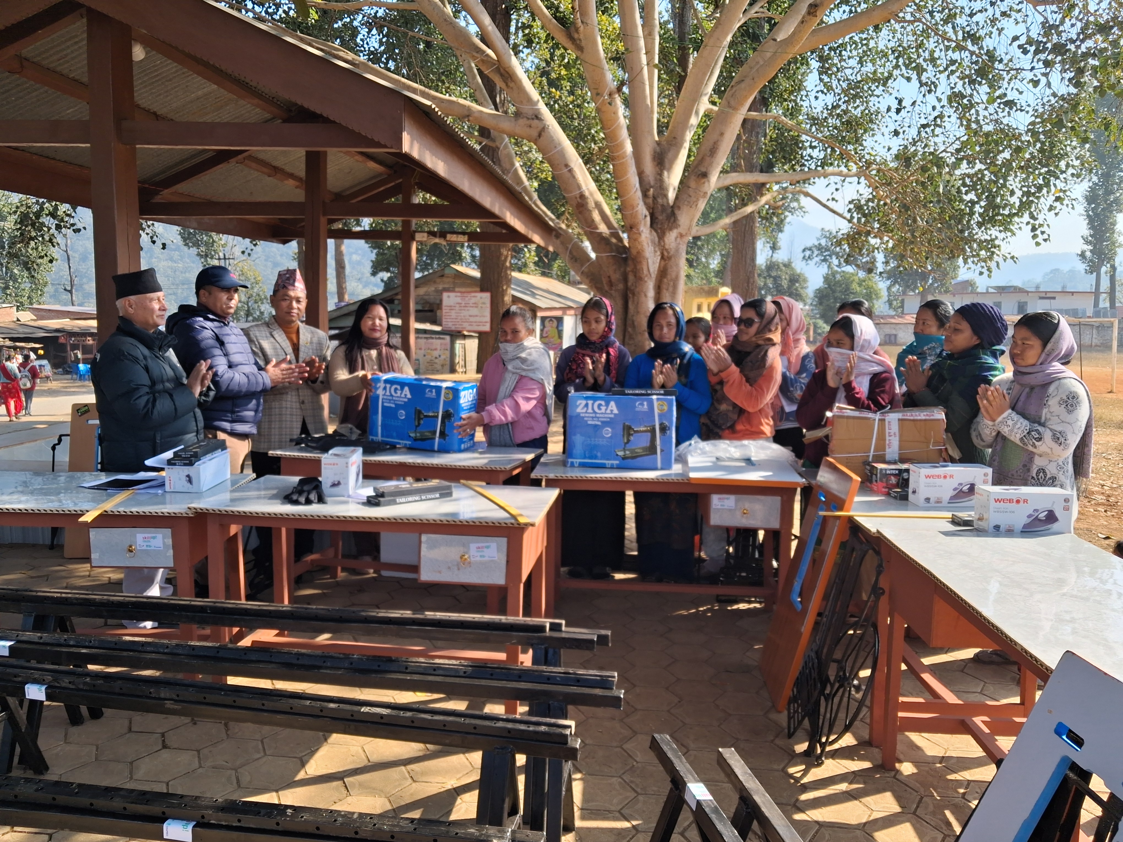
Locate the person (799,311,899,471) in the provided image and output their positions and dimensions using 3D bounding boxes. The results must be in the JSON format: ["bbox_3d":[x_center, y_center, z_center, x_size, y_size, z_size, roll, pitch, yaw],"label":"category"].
[{"bbox_3d":[1.443,0.219,4.428,0.470,1.509,0.500,-4,8,-41],"label":"person"}]

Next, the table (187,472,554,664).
[{"bbox_3d":[-0.657,0.664,3.299,1.200,0.760,0.640,2,6,5],"label":"table"}]

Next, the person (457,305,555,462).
[{"bbox_3d":[-0.298,0.106,4.944,0.500,1.521,0.520,6,8,37],"label":"person"}]

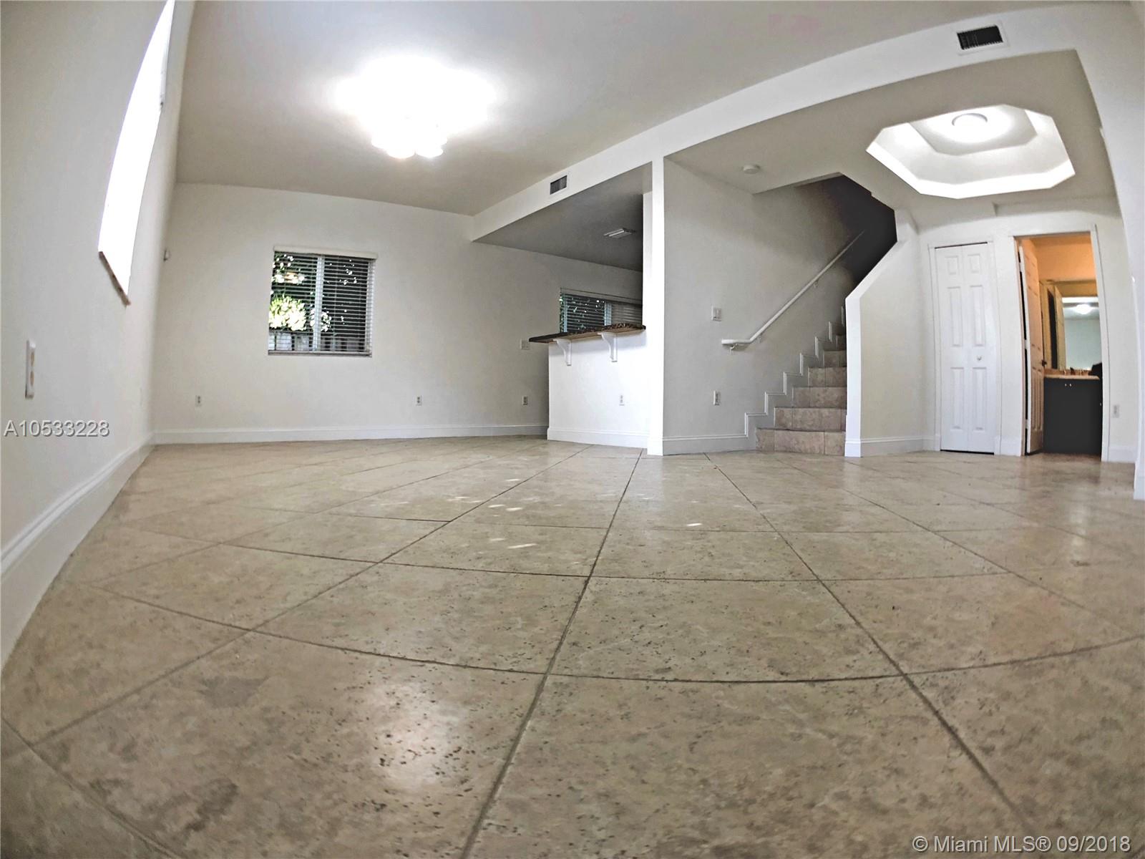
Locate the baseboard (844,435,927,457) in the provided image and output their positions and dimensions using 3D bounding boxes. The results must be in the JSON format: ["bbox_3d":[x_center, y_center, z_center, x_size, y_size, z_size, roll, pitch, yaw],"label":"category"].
[{"bbox_3d":[2.600,0.135,7.600,0.110,0.145,1.220,1,2,44],"label":"baseboard"}]

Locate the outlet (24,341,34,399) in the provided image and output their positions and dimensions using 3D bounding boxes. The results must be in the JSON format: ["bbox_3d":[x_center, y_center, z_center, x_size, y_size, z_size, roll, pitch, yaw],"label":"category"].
[{"bbox_3d":[-1.080,-0.118,1.840,0.012,0.117,0.075,-1,2,-22],"label":"outlet"}]

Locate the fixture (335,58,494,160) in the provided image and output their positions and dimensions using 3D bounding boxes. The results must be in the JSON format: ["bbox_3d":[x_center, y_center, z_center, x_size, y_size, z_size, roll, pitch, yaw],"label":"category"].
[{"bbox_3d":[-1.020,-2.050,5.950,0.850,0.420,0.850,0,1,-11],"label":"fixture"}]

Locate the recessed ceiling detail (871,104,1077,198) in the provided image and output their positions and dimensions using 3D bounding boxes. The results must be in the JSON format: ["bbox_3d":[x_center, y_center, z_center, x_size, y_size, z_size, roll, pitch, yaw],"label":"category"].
[{"bbox_3d":[2.840,-2.000,6.540,1.150,0.270,2.200,1,2,34],"label":"recessed ceiling detail"}]

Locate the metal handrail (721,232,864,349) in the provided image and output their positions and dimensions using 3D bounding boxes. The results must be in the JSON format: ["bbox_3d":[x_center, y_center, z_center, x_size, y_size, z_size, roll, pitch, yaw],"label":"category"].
[{"bbox_3d":[2.080,-1.320,8.420,2.050,1.200,0.100,-1,2,-38],"label":"metal handrail"}]

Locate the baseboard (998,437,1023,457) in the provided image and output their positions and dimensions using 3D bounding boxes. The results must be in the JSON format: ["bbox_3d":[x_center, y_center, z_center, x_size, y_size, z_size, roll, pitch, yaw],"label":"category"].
[{"bbox_3d":[3.600,0.145,7.650,0.190,0.150,0.020,1,2,38],"label":"baseboard"}]

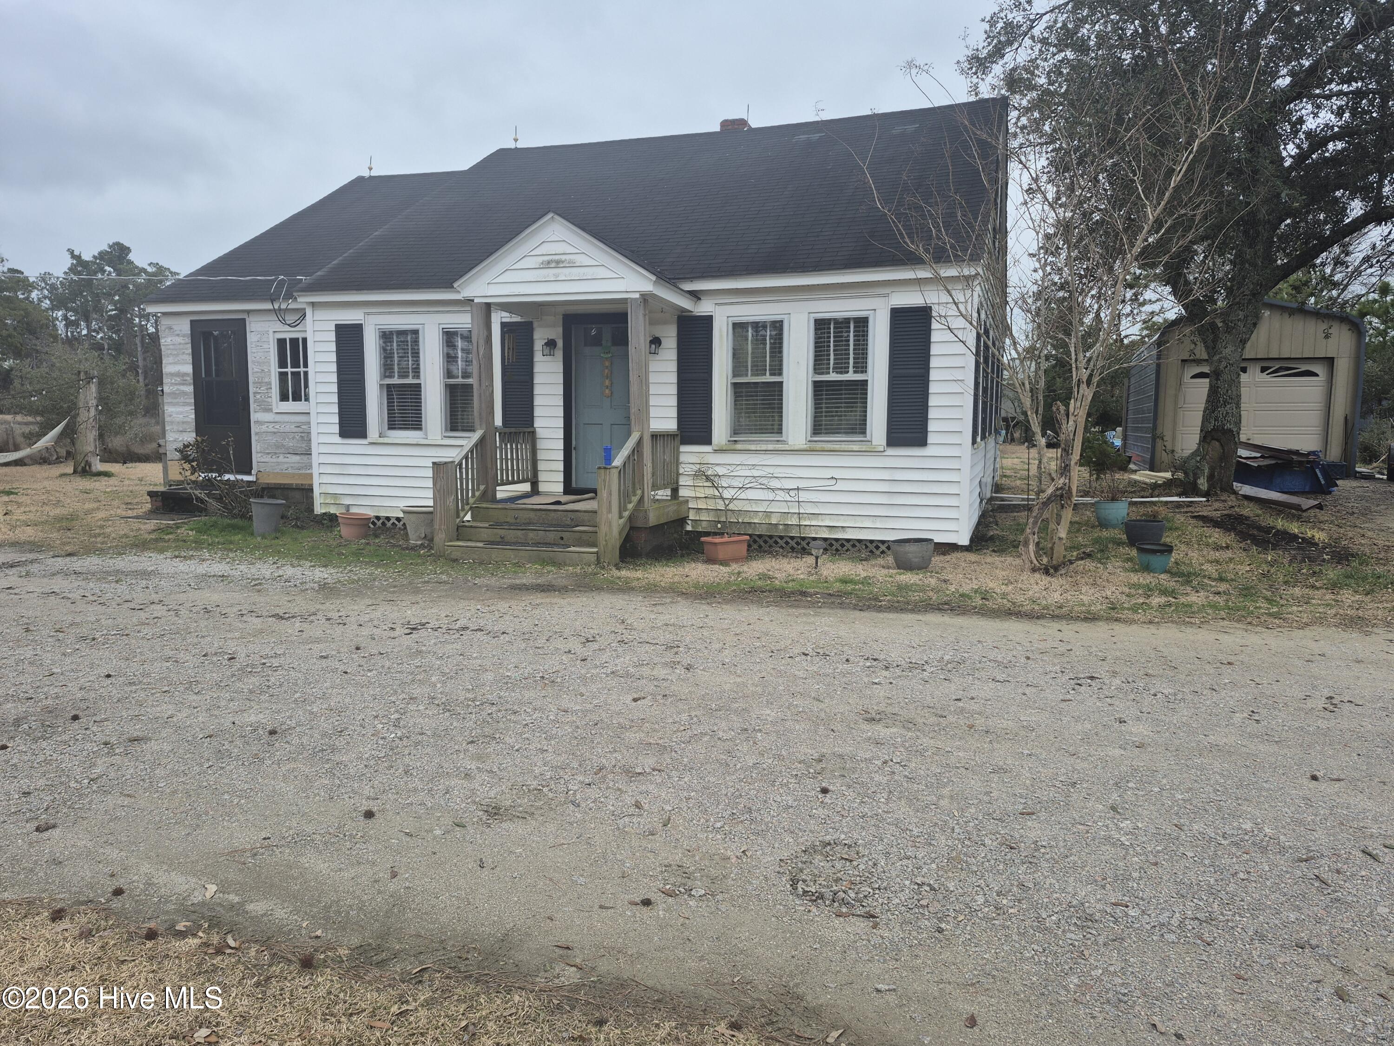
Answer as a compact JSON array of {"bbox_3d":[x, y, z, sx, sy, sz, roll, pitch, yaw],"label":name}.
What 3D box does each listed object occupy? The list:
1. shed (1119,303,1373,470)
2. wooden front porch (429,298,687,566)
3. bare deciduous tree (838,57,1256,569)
[{"bbox_3d":[12.679,-3.165,22.124,3.850,3.600,6.200,3,7,19],"label":"shed"},{"bbox_3d":[-1.481,-1.088,10.550,2.320,2.770,1.981,3,7,19],"label":"wooden front porch"},{"bbox_3d":[3.564,-2.021,9.201,3.950,5.000,3.400,0,6,0],"label":"bare deciduous tree"}]

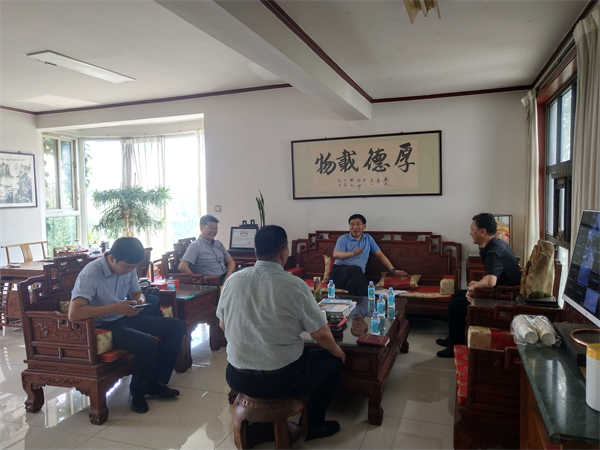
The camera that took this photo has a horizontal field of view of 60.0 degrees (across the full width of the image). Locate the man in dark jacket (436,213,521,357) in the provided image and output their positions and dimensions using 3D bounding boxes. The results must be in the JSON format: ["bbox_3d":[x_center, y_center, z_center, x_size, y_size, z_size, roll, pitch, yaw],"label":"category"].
[{"bbox_3d":[1.650,0.565,4.852,0.771,1.340,0.629,-1,3,20],"label":"man in dark jacket"}]

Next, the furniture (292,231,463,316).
[{"bbox_3d":[0.697,0.606,5.569,1.980,1.010,0.800,0,4,19],"label":"furniture"}]

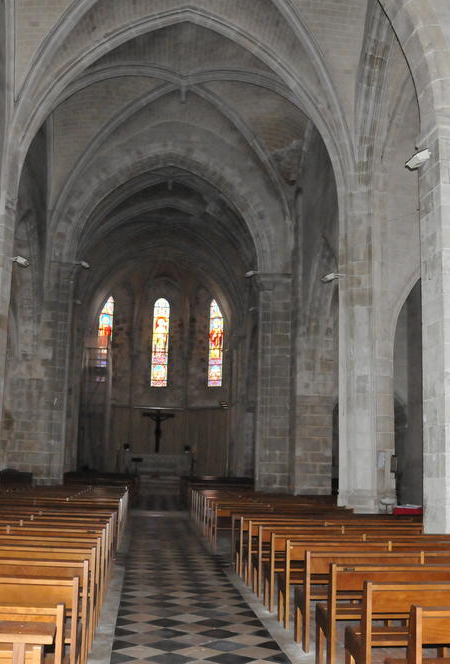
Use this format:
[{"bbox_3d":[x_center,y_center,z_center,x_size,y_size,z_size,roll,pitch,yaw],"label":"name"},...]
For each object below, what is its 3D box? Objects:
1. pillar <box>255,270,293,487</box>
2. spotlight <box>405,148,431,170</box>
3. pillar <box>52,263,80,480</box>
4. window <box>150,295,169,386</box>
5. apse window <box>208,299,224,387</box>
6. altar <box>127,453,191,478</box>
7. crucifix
[{"bbox_3d":[1.462,1.964,23.466,1.042,7.600,1.071,2,-9,-6],"label":"pillar"},{"bbox_3d":[2.603,-2.321,10.076,0.286,0.184,0.245,-35,-21,15],"label":"spotlight"},{"bbox_3d":[-5.094,1.701,22.757,0.803,7.566,1.020,2,-9,-6],"label":"pillar"},{"bbox_3d":[-2.848,0.475,32.924,0.715,3.863,0.204,2,-9,-6],"label":"window"},{"bbox_3d":[-0.418,0.496,32.307,0.714,3.753,0.204,-4,-11,31],"label":"apse window"},{"bbox_3d":[-2.627,5.354,29.817,2.435,0.943,0.918,2,-9,-6],"label":"altar"},{"bbox_3d":[-2.834,4.234,31.795,1.335,1.823,0.255,2,-9,-6],"label":"crucifix"}]

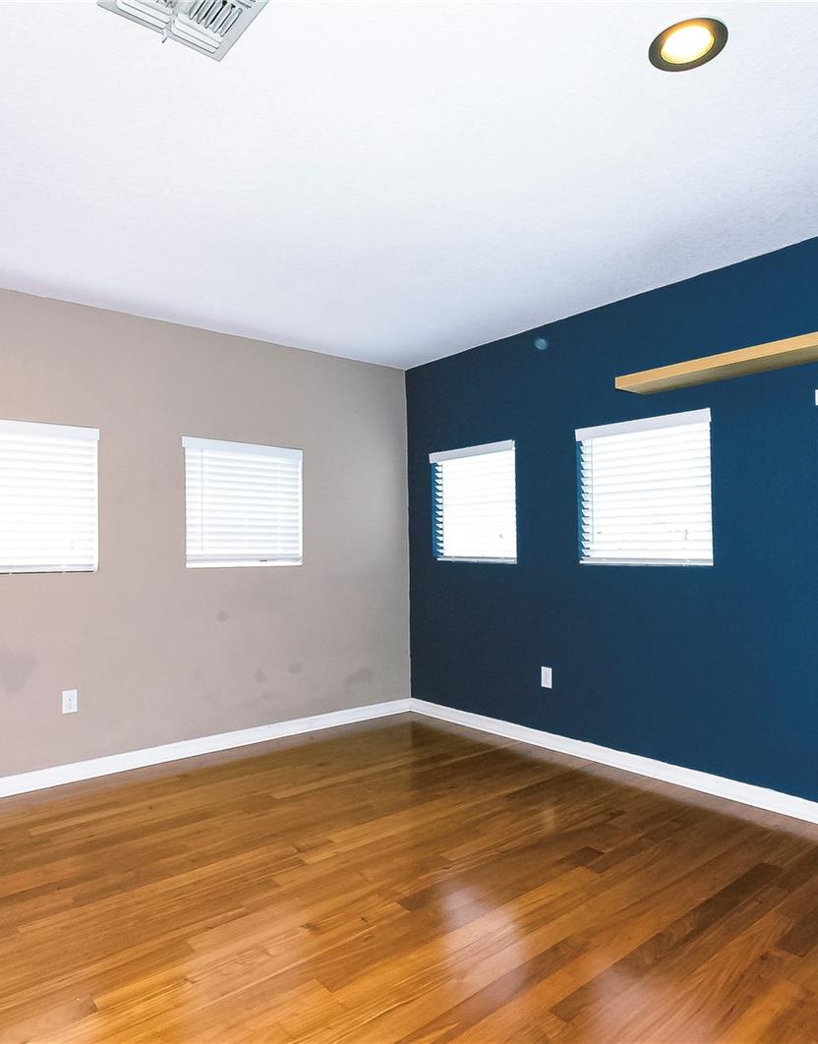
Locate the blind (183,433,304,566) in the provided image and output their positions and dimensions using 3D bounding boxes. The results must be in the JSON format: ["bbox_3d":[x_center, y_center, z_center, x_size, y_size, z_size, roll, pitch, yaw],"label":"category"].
[{"bbox_3d":[-1.013,-0.108,4.020,0.782,0.733,0.065,1,-3,-39],"label":"blind"}]

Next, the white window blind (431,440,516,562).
[{"bbox_3d":[0.429,-0.112,4.335,0.065,0.757,0.783,1,-3,-41],"label":"white window blind"}]

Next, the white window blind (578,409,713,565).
[{"bbox_3d":[1.218,-0.154,3.413,0.065,0.752,0.761,1,-3,-41],"label":"white window blind"}]

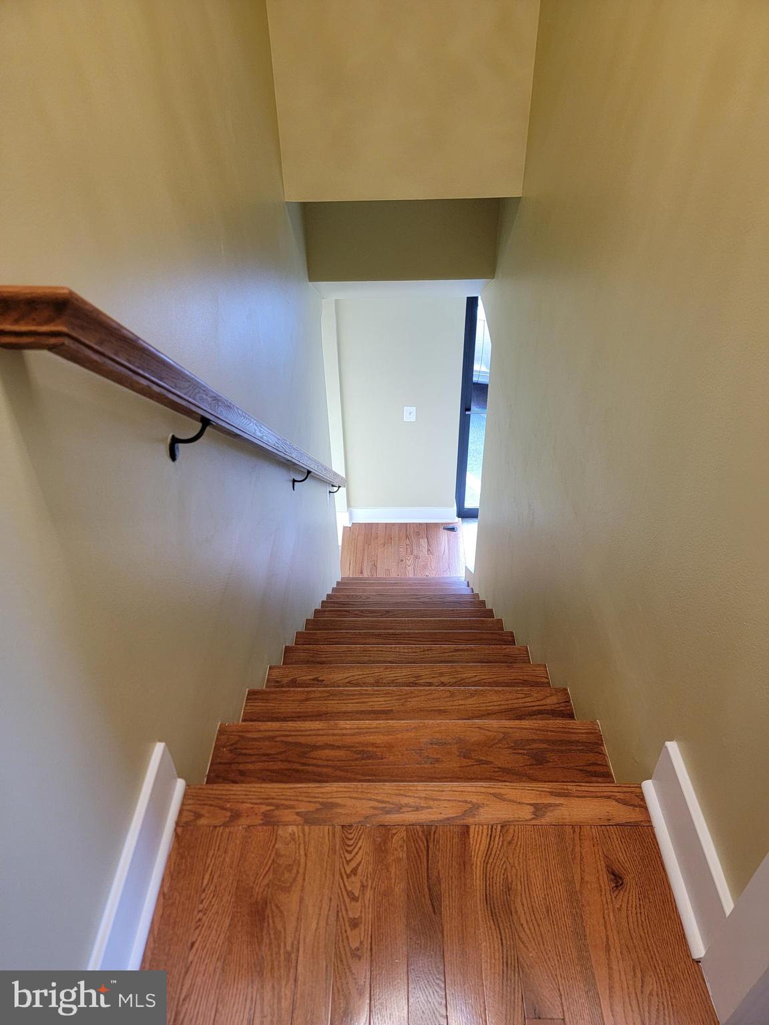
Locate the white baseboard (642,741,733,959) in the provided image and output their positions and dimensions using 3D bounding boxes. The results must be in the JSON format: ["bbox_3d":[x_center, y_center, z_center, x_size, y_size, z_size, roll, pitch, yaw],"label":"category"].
[{"bbox_3d":[0.484,0.535,1.152,0.029,0.147,0.288,-1,38,1],"label":"white baseboard"}]

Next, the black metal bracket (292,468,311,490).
[{"bbox_3d":[-0.331,-0.129,2.866,0.077,0.102,0.050,-1,38,1],"label":"black metal bracket"}]

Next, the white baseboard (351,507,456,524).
[{"bbox_3d":[0.153,0.024,5.885,0.885,0.147,0.029,-1,38,1],"label":"white baseboard"}]

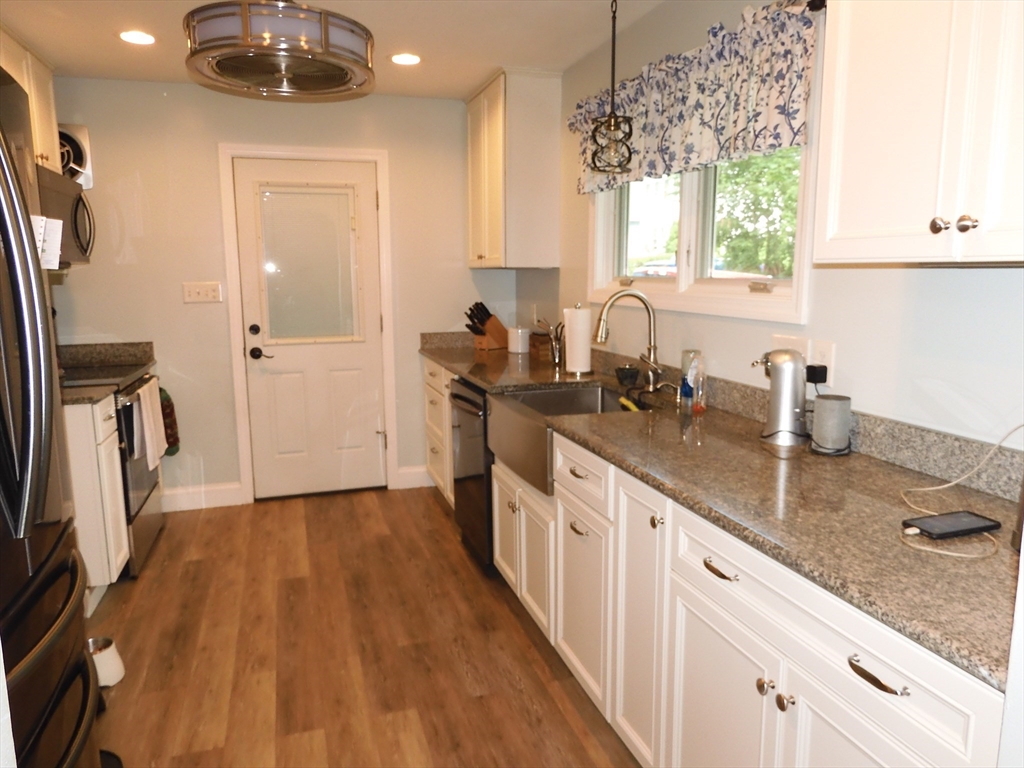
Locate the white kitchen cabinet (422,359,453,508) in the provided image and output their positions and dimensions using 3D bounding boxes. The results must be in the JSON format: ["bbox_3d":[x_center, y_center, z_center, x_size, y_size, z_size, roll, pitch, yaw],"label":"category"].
[{"bbox_3d":[-0.140,0.246,4.310,0.622,0.770,0.840,-3,9,-17],"label":"white kitchen cabinet"}]

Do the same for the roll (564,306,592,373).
[{"bbox_3d":[0.318,-0.206,3.421,0.117,0.287,0.117,0,9,0],"label":"roll"}]

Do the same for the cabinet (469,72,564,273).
[{"bbox_3d":[-0.007,-1.187,4.150,0.322,1.010,0.820,-3,9,-17],"label":"cabinet"}]

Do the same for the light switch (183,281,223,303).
[{"bbox_3d":[-1.792,-0.533,4.116,0.204,0.118,0.015,-3,9,-17],"label":"light switch"}]

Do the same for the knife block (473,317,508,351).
[{"bbox_3d":[-0.131,-0.334,4.534,0.106,0.230,0.250,7,11,38],"label":"knife block"}]

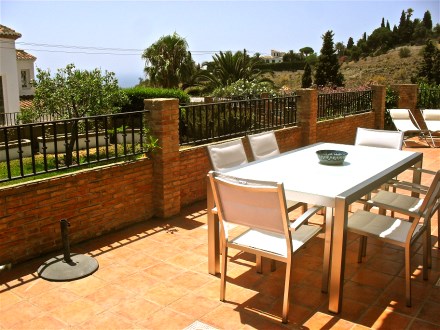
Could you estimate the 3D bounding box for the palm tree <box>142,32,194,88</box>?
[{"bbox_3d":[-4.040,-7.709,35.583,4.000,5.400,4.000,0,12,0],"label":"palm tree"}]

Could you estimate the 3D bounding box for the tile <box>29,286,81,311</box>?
[{"bbox_3d":[-1.091,0.896,2.955,0.245,0.015,0.245,10,16,38],"label":"tile"}]

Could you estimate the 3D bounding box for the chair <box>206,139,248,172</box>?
[{"bbox_3d":[0.306,0.281,3.699,0.660,0.880,0.560,8,14,35],"label":"chair"}]

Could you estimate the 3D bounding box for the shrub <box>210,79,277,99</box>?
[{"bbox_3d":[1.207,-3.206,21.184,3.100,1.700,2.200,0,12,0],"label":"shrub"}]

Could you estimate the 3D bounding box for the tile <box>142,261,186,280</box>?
[{"bbox_3d":[-0.419,0.800,3.373,0.245,0.015,0.245,10,16,38],"label":"tile"}]

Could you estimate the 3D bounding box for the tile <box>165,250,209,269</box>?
[{"bbox_3d":[-0.259,0.756,3.570,0.245,0.015,0.245,10,16,38],"label":"tile"}]

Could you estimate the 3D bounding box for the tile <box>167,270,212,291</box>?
[{"bbox_3d":[-0.218,0.834,3.219,0.245,0.015,0.245,10,16,38],"label":"tile"}]

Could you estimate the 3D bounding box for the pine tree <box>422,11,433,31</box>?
[{"bbox_3d":[48.983,-33.660,105.594,2.400,5.500,2.400,0,12,0],"label":"pine tree"}]

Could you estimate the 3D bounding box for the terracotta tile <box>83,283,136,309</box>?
[{"bbox_3d":[-0.738,0.884,2.954,0.258,0.018,0.258,8,14,35],"label":"terracotta tile"}]

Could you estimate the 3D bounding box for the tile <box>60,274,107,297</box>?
[{"bbox_3d":[-0.953,0.854,3.106,0.258,0.018,0.258,8,14,35],"label":"tile"}]

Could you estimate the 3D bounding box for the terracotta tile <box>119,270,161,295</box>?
[{"bbox_3d":[-0.579,0.844,3.159,0.258,0.018,0.258,8,14,35],"label":"terracotta tile"}]

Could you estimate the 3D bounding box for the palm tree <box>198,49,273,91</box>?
[{"bbox_3d":[0.901,-4.945,26.372,4.300,3.800,4.300,0,11,0],"label":"palm tree"}]

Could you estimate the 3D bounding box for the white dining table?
[{"bbox_3d":[0.907,0.344,3.747,1.005,0.740,1.989,8,14,35],"label":"white dining table"}]

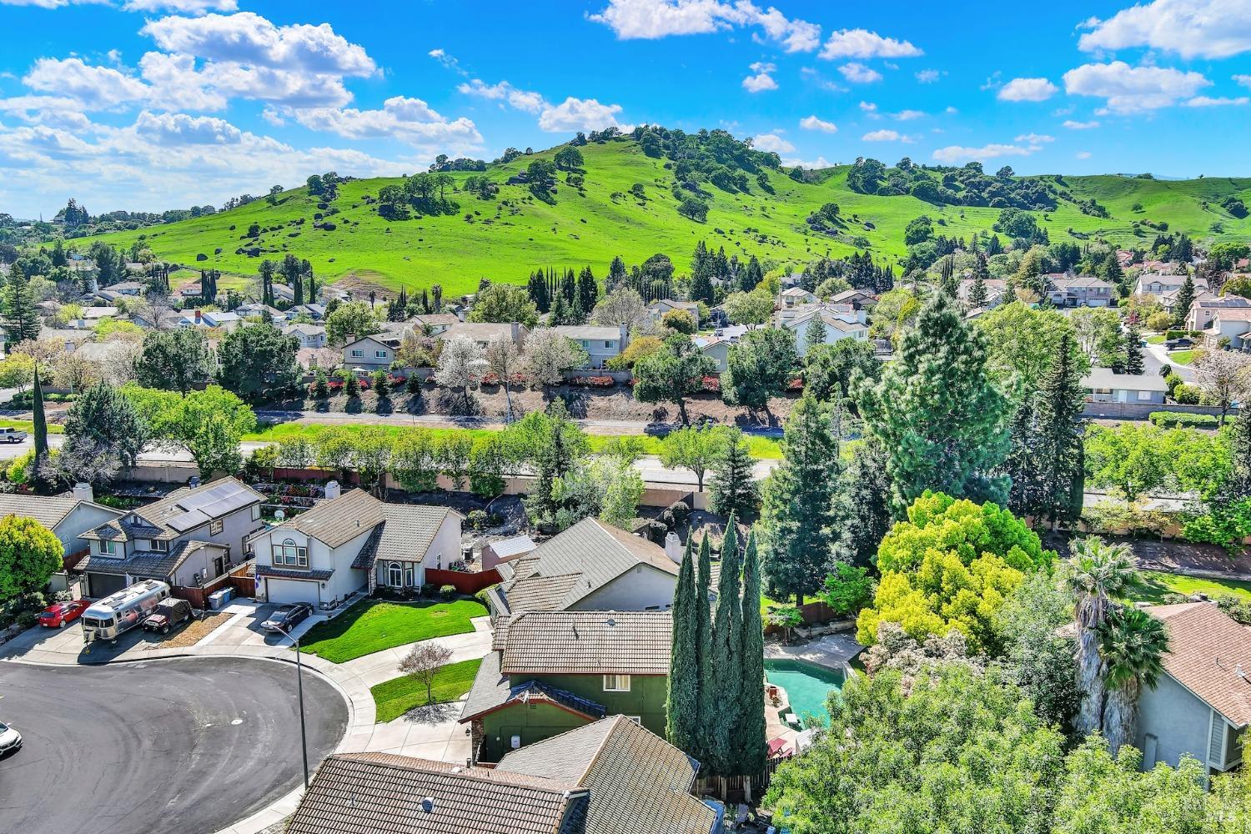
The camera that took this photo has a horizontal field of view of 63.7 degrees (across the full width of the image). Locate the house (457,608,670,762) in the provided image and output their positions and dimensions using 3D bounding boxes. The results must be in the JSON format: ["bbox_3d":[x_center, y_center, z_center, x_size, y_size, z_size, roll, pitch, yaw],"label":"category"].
[{"bbox_3d":[-3.302,15.702,62.691,13.800,7.350,10.600,0,9,1],"label":"house"}]

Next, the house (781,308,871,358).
[{"bbox_3d":[38.390,-15.820,191.660,12.000,7.800,14.000,6,12,31],"label":"house"}]

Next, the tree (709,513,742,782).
[{"bbox_3d":[5.394,12.652,53.309,1.800,15.415,1.800,1,10,6],"label":"tree"}]

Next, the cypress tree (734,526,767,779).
[{"bbox_3d":[6.708,13.011,53.259,1.800,14.709,1.800,1,10,7],"label":"cypress tree"}]

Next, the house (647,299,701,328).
[{"bbox_3d":[12.649,-25.223,248.041,12.400,7.500,10.000,2,10,14],"label":"house"}]

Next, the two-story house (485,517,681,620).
[{"bbox_3d":[-2.540,13.110,84.330,18.400,6.100,14.600,-3,11,-19],"label":"two-story house"}]

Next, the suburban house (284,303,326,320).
[{"bbox_3d":[-81.360,-27.212,264.531,11.500,4.900,9.500,2,10,15],"label":"suburban house"}]

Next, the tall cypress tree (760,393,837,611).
[{"bbox_3d":[14.330,7.000,82.980,6.600,17.800,6.600,0,10,0],"label":"tall cypress tree"}]

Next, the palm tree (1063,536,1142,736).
[{"bbox_3d":[26.600,13.394,55.121,4.200,14.150,4.200,0,9,0],"label":"palm tree"}]

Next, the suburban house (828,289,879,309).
[{"bbox_3d":[57.078,-27.949,251.707,9.830,6.300,14.000,0,9,4],"label":"suburban house"}]

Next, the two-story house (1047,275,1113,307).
[{"bbox_3d":[128.760,-35.360,285.190,16.800,7.900,11.500,0,10,0],"label":"two-story house"}]

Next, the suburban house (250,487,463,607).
[{"bbox_3d":[-23.637,11.208,90.125,13.940,7.600,15.020,2,9,14],"label":"suburban house"}]

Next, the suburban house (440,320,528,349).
[{"bbox_3d":[-25.713,-13.472,189.002,14.160,7.890,12.300,2,9,15],"label":"suburban house"}]

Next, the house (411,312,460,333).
[{"bbox_3d":[-44.990,-20.200,236.080,9.300,7.600,12.000,7,12,35],"label":"house"}]

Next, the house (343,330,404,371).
[{"bbox_3d":[-43.874,-11.405,185.037,10.590,7.800,13.000,2,9,15],"label":"house"}]

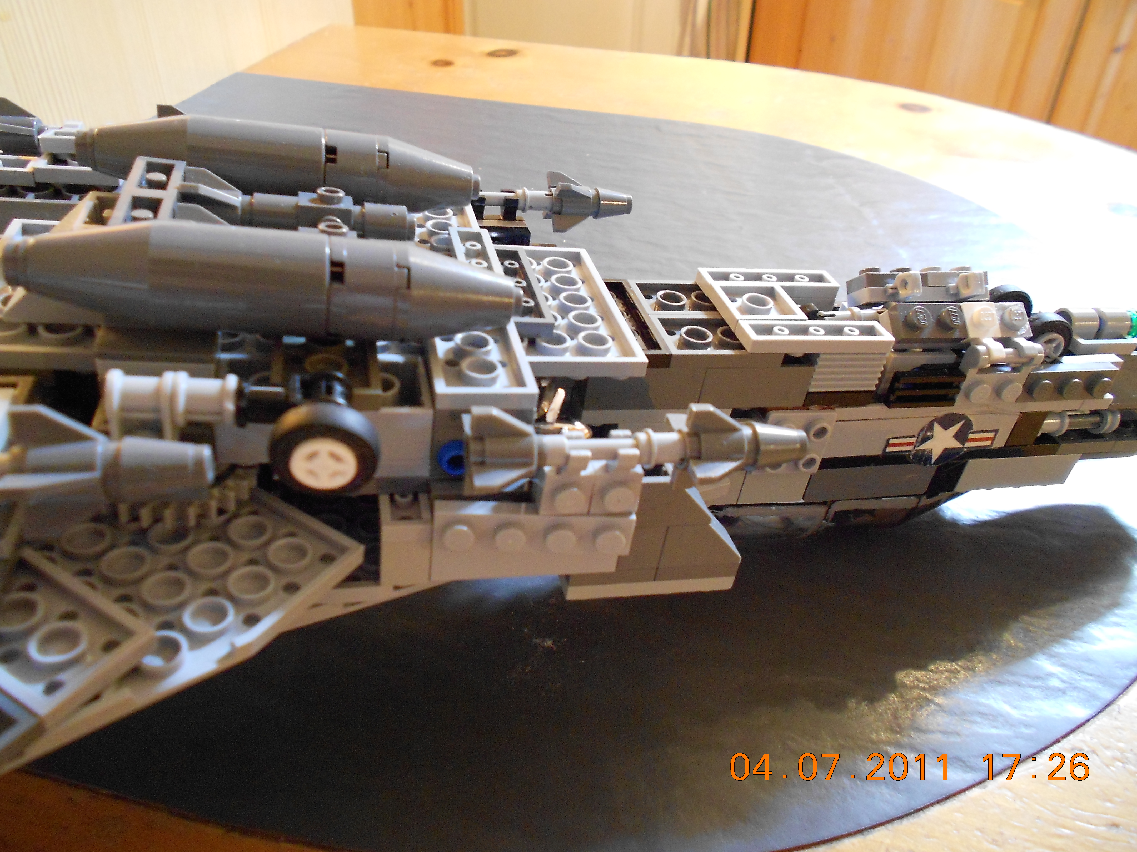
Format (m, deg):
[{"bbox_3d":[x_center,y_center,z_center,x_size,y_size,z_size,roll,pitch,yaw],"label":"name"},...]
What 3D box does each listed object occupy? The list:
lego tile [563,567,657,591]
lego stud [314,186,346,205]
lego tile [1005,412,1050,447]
[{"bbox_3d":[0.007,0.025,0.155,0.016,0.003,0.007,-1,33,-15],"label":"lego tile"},{"bbox_3d":[-0.044,-0.042,0.157,0.005,0.002,0.005,-1,35,-14],"label":"lego stud"},{"bbox_3d":[0.105,-0.002,0.201,0.008,0.010,0.008,-1,36,-15],"label":"lego tile"}]

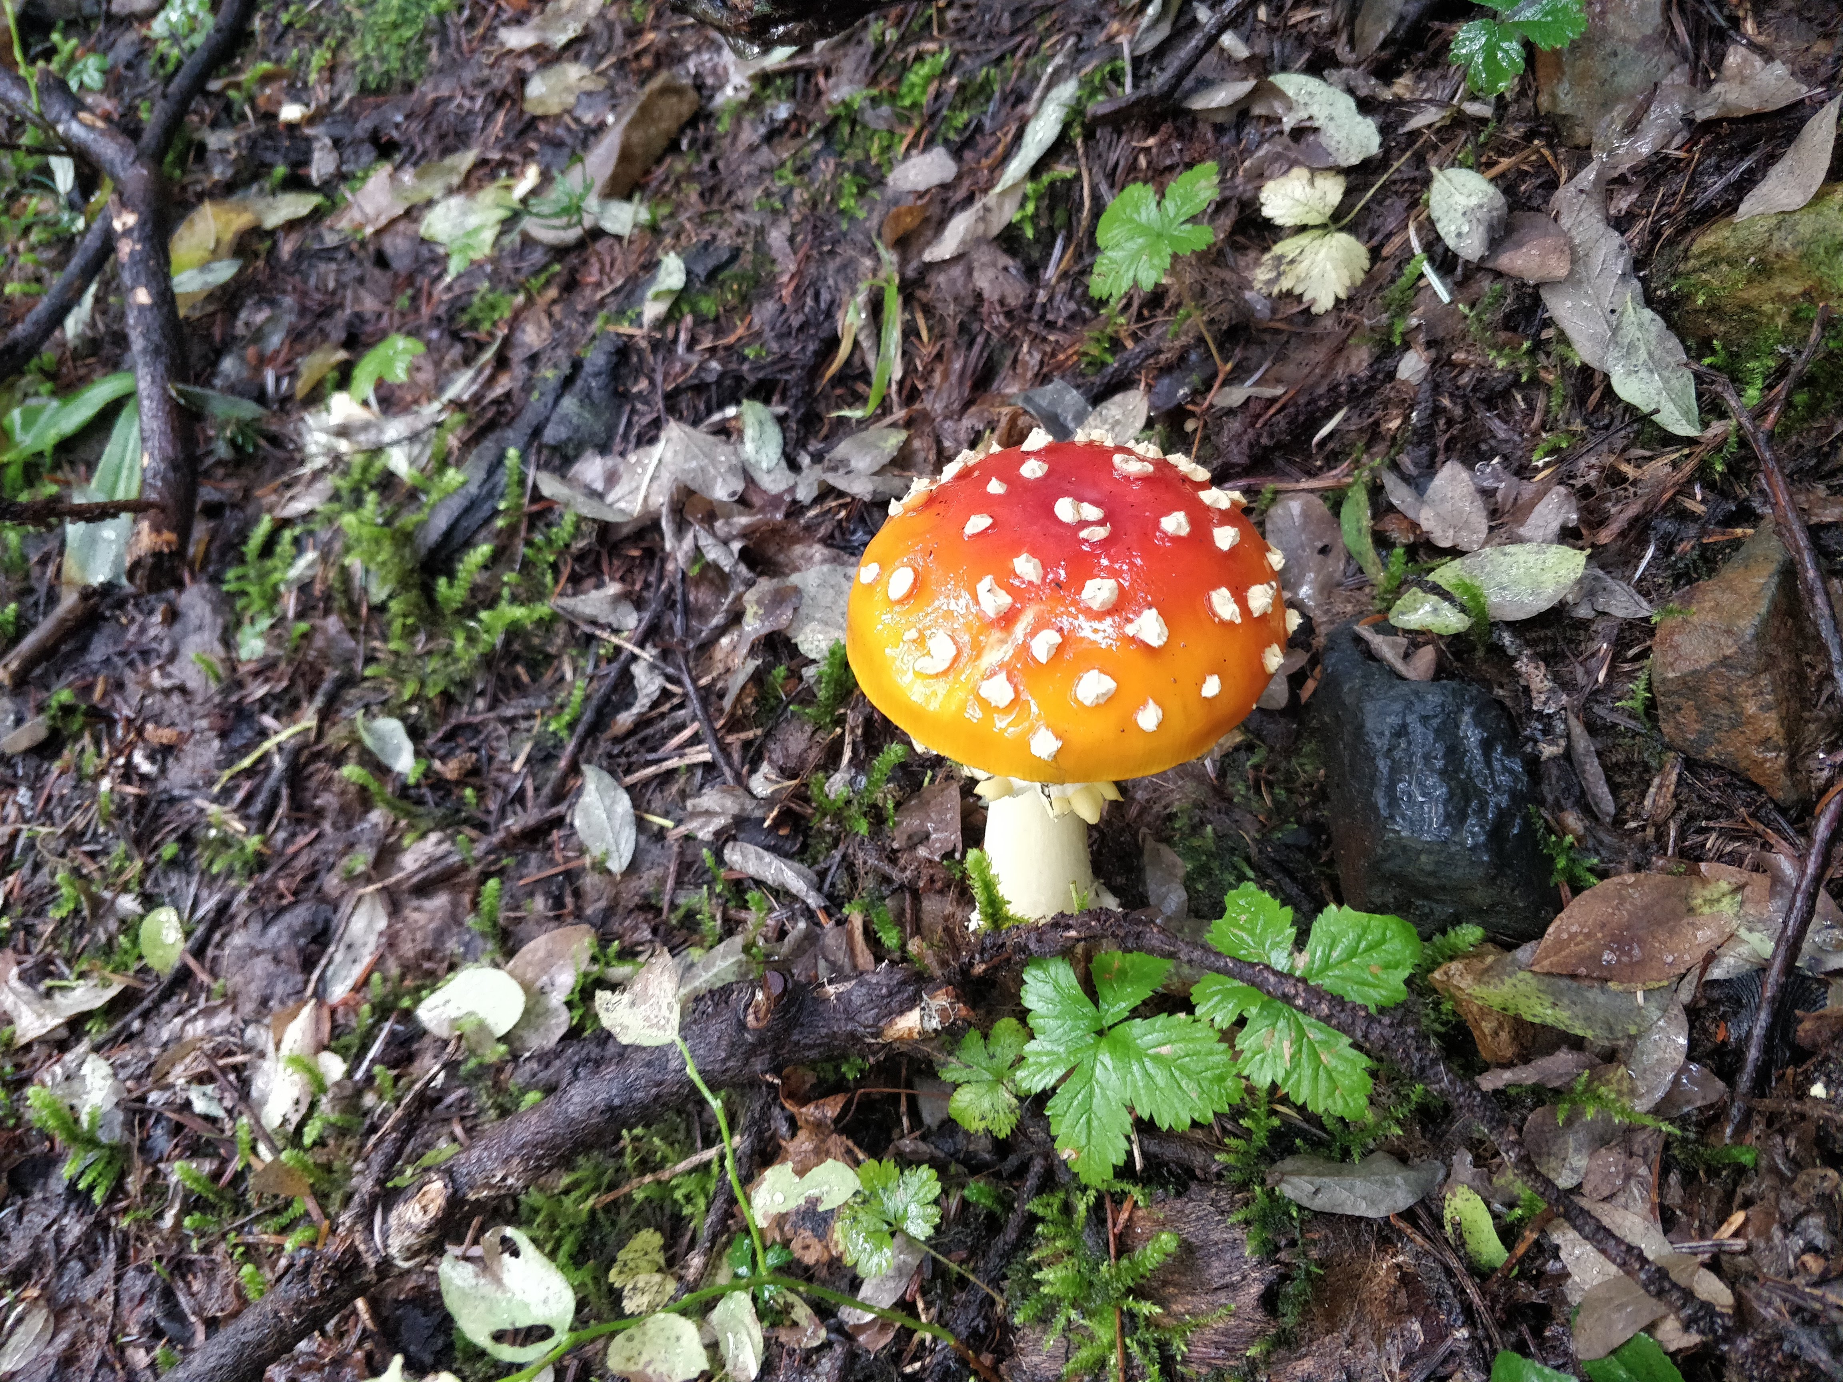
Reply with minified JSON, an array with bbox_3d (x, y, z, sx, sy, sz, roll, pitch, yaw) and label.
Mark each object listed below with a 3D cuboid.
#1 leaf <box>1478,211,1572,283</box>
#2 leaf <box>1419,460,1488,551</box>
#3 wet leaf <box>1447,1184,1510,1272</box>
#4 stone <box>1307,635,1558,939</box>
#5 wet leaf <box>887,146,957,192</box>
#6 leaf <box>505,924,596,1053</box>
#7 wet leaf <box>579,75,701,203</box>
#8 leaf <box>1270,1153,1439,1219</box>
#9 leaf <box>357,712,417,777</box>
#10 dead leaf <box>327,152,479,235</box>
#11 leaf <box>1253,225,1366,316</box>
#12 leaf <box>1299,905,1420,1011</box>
[{"bbox_3d":[0.294,-0.214,0.623,0.052,0.010,0.037,-18,59,-11],"label":"leaf"},{"bbox_3d":[0.181,-0.063,0.435,0.021,0.008,0.036,1,66,13],"label":"leaf"},{"bbox_3d":[0.150,0.145,0.345,0.010,0.008,0.022,-21,63,3],"label":"wet leaf"},{"bbox_3d":[0.155,0.029,0.392,0.055,0.060,0.070,12,49,12],"label":"stone"},{"bbox_3d":[0.001,-0.231,0.567,0.032,0.007,0.021,-25,62,-12],"label":"wet leaf"},{"bbox_3d":[-0.125,0.101,0.432,0.026,0.008,0.045,13,70,18],"label":"leaf"},{"bbox_3d":[-0.124,-0.245,0.568,0.031,0.016,0.084,20,65,7],"label":"wet leaf"},{"bbox_3d":[0.119,0.135,0.349,0.047,0.010,0.017,-2,60,2],"label":"leaf"},{"bbox_3d":[-0.199,0.020,0.474,0.011,0.009,0.033,-38,65,-22],"label":"leaf"},{"bbox_3d":[-0.248,-0.239,0.614,0.078,0.010,0.036,-26,63,0],"label":"dead leaf"},{"bbox_3d":[0.189,-0.200,0.608,0.047,0.010,0.060,17,59,11],"label":"leaf"},{"bbox_3d":[0.126,0.076,0.366,0.039,0.008,0.031,-23,69,-9],"label":"leaf"}]

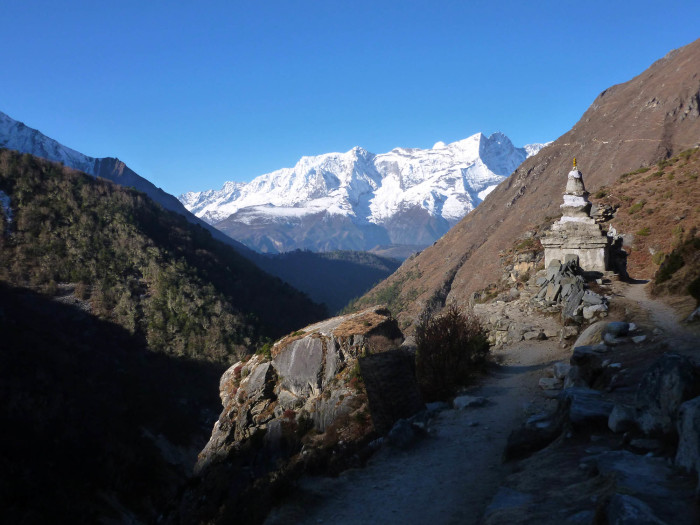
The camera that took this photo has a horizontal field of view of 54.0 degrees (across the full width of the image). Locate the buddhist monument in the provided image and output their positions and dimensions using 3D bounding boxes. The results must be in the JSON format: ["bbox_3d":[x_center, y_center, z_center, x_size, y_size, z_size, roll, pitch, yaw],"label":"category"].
[{"bbox_3d":[8.930,-1.860,27.000,2.450,4.450,2.450,0,0,24],"label":"buddhist monument"}]

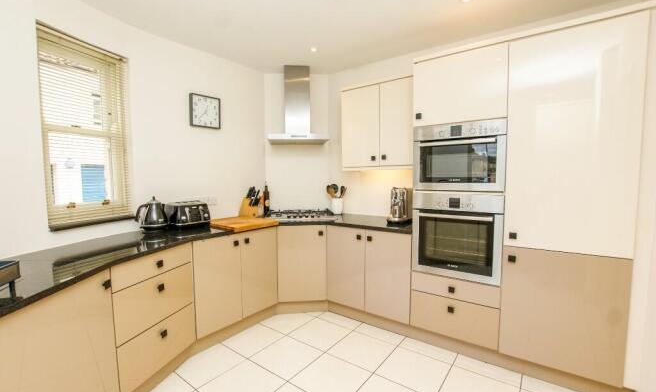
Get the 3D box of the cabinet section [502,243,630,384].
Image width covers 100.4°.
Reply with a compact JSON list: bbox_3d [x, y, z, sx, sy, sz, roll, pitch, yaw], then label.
[{"bbox_3d":[1.559,0.678,1.901,0.595,0.728,0.580,2,5,33],"label":"cabinet section"}]

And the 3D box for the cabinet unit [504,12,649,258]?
[{"bbox_3d":[1.559,-0.324,1.838,0.592,1.292,0.580,2,4,34],"label":"cabinet unit"}]

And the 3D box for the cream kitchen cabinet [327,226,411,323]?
[{"bbox_3d":[0.489,0.645,2.629,0.807,0.733,0.580,2,4,34],"label":"cream kitchen cabinet"}]

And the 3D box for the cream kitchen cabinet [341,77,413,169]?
[{"bbox_3d":[0.558,-0.641,2.626,0.770,0.765,0.360,2,4,34],"label":"cream kitchen cabinet"}]

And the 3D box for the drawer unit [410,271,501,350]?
[{"bbox_3d":[1.066,0.800,2.231,0.593,0.446,0.570,2,5,33],"label":"drawer unit"}]

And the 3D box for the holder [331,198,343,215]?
[{"bbox_3d":[0.102,0.121,3.160,0.130,0.178,0.130,0,4,0],"label":"holder"}]

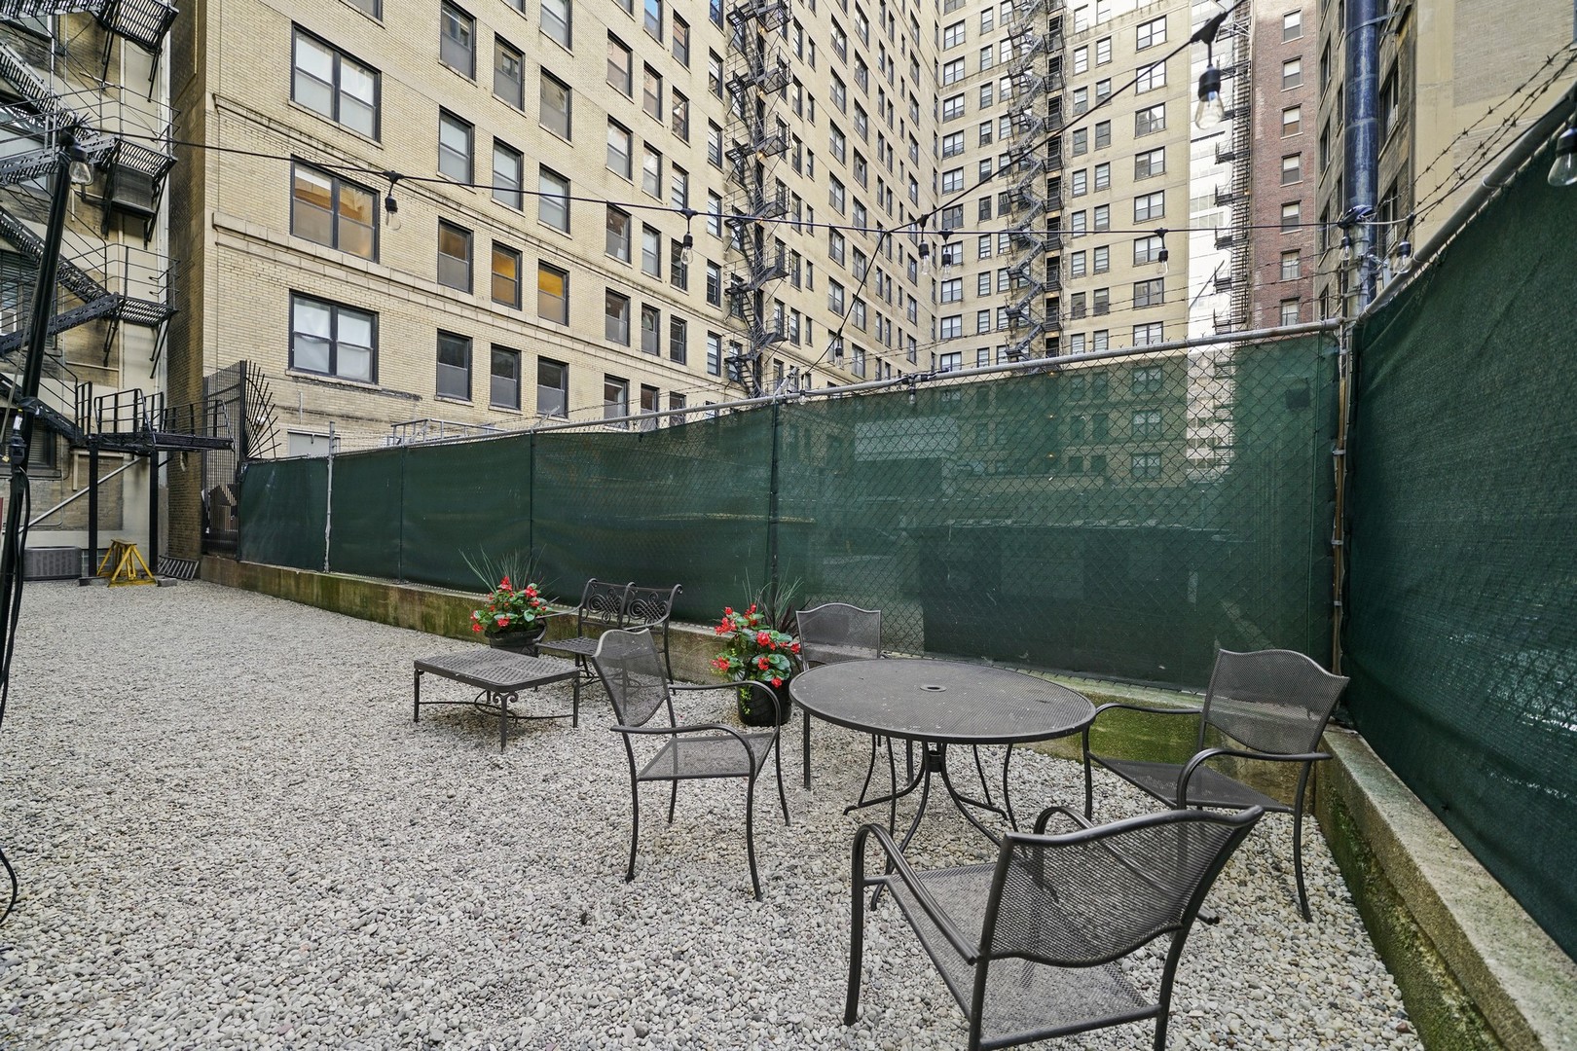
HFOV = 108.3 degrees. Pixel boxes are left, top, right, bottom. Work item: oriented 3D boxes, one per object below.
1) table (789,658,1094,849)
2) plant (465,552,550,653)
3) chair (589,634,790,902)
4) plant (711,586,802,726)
[{"bbox_3d":[0.652,1.110,2.570,1.220,0.730,1.220,1,0,0],"label":"table"},{"bbox_3d":[-2.740,0.860,5.600,0.820,1.140,0.750,1,0,-26],"label":"plant"},{"bbox_3d":[-0.400,1.007,2.550,0.710,0.910,0.600,1,0,5],"label":"chair"},{"bbox_3d":[-0.240,0.952,4.360,0.680,1.020,0.640,1,0,0],"label":"plant"}]

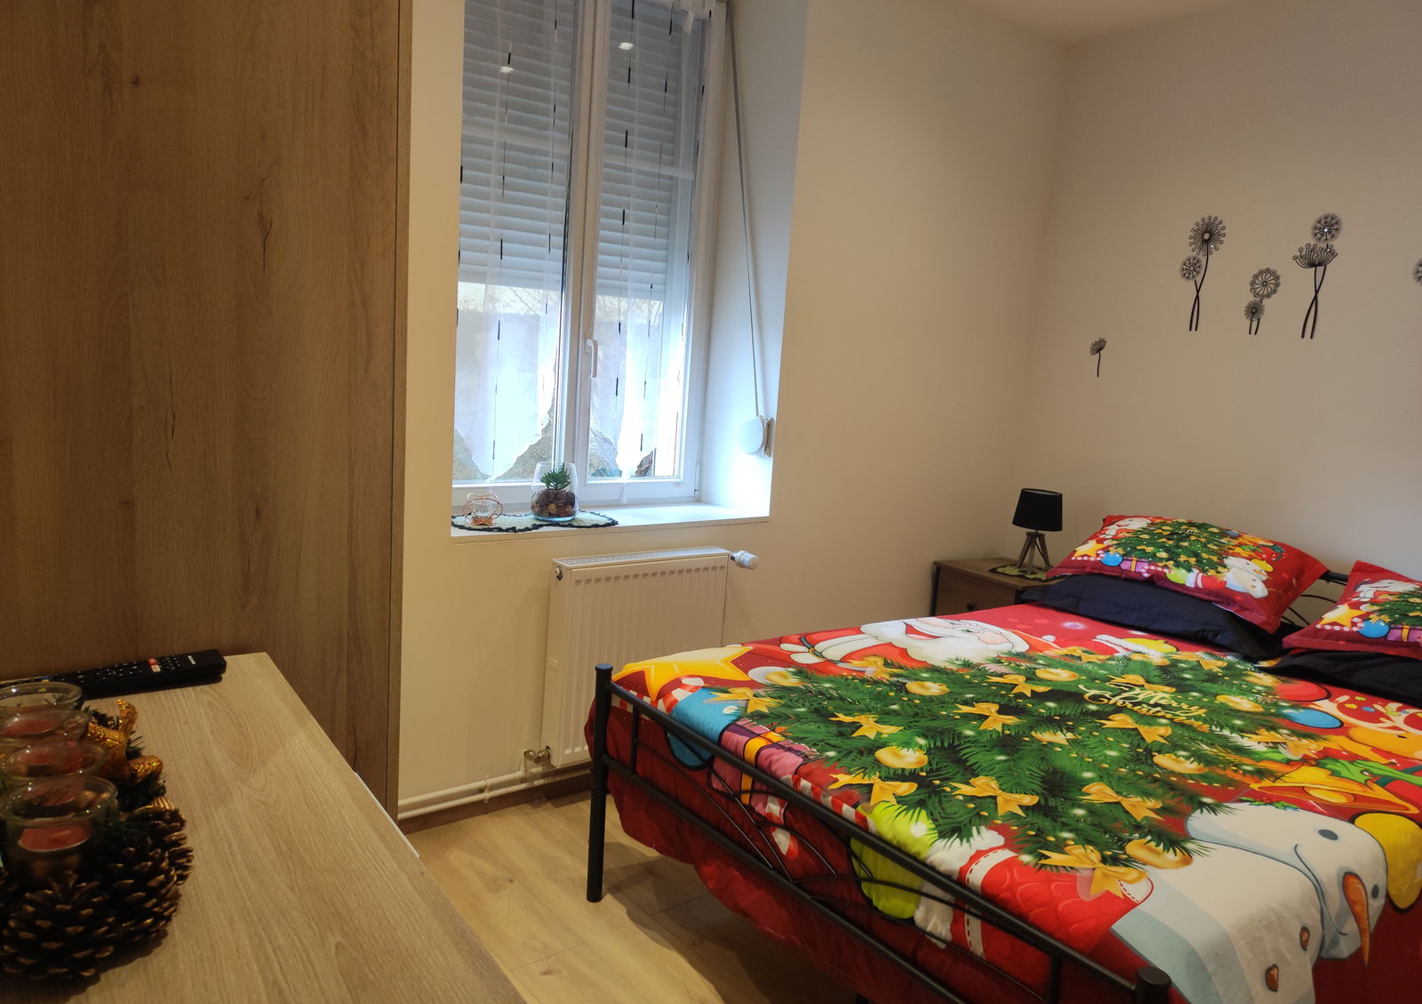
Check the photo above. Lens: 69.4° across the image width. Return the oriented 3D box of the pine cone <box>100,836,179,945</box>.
[{"bbox_3d":[-0.331,0.222,0.591,0.048,0.064,0.048,-3,12,-38],"label":"pine cone"}]

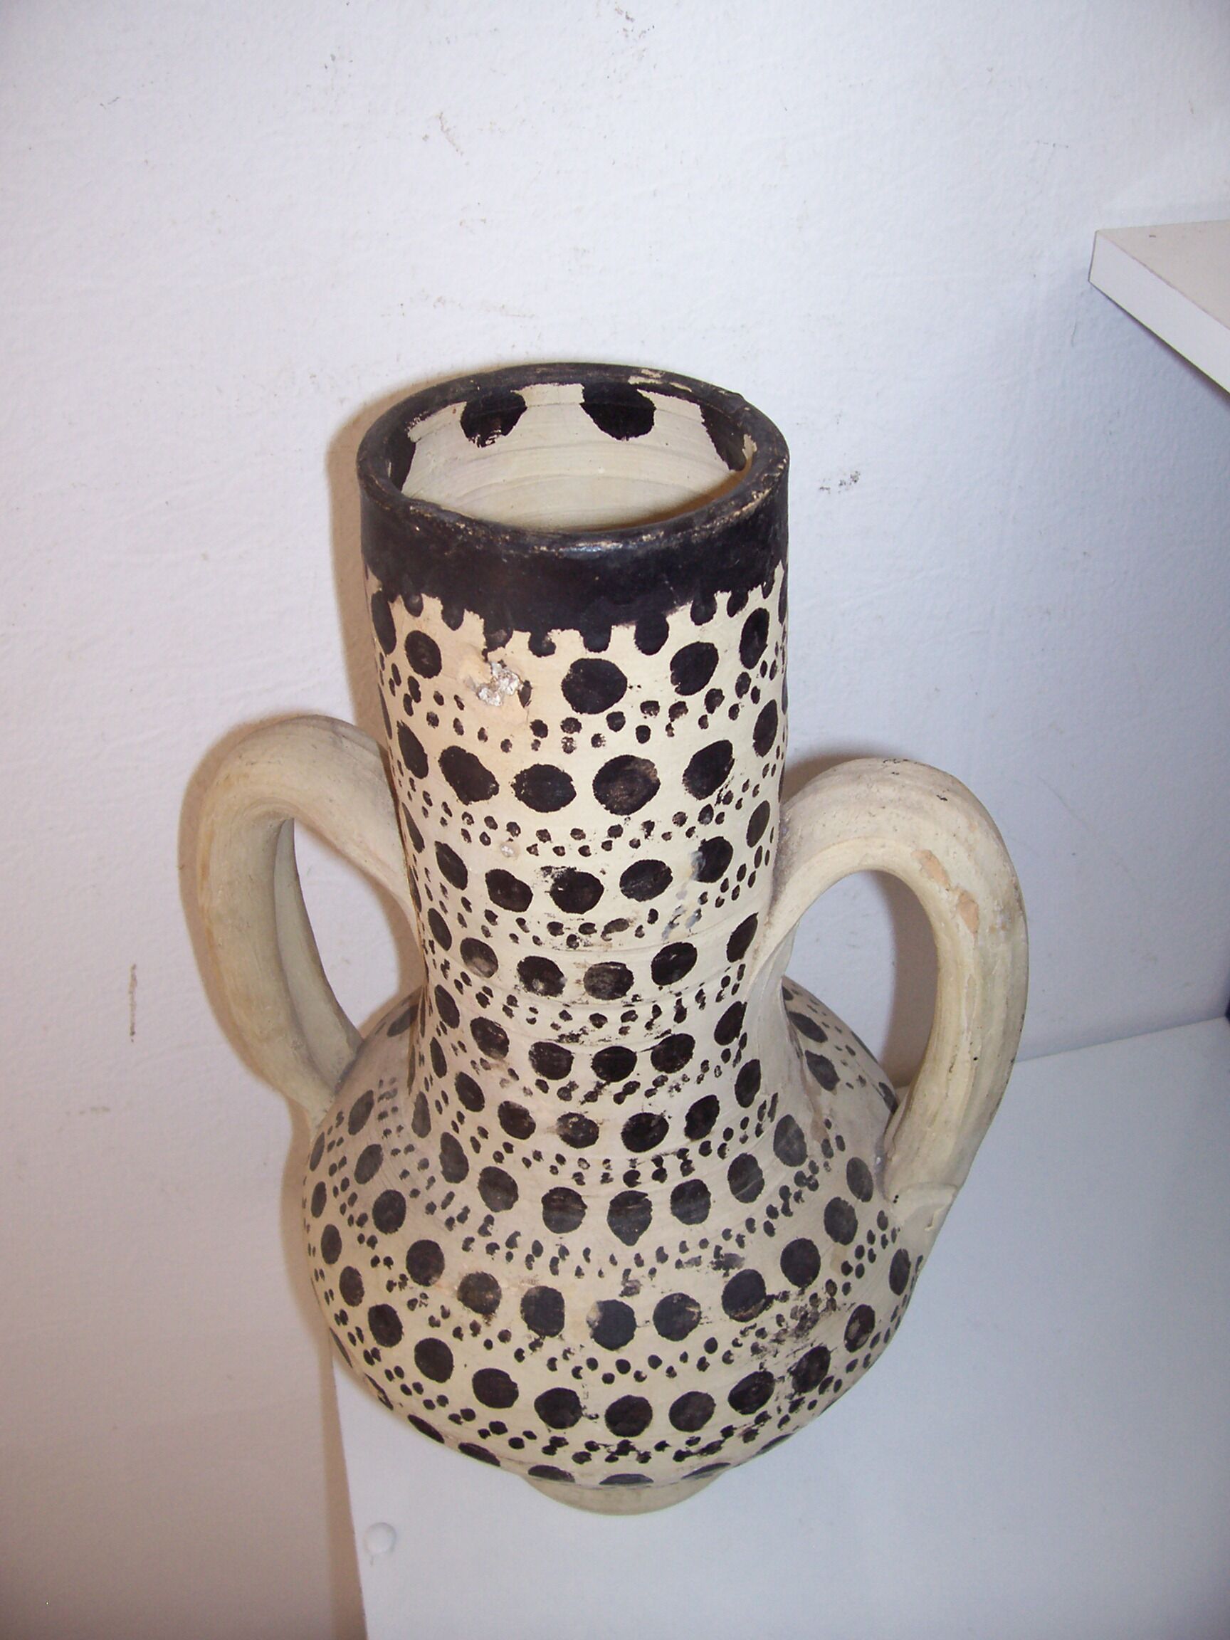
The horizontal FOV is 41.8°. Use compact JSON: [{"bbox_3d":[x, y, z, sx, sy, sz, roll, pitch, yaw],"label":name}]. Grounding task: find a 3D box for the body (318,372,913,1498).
[{"bbox_3d":[-0.004,0.067,0.521,0.216,0.403,0.216,4,39,7],"label":"body"}]

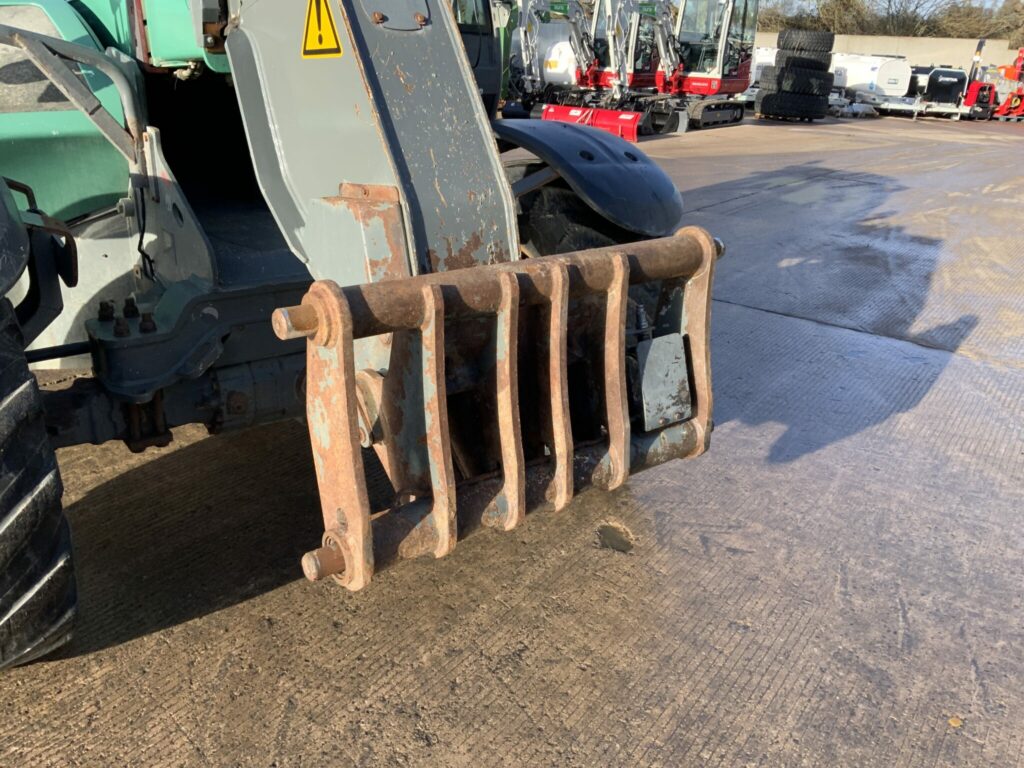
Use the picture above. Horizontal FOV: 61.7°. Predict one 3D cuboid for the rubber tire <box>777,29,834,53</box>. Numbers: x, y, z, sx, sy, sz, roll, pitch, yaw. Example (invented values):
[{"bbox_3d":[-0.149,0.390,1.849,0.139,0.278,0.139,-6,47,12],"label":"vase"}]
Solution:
[{"bbox_3d":[6.955,-8.121,20.308,1.250,0.455,1.250,3,22,0],"label":"rubber tire"}]

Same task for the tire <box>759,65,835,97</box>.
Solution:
[{"bbox_3d":[6.854,-7.293,20.646,1.650,0.555,1.650,3,22,0],"label":"tire"}]

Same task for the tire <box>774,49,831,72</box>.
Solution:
[{"bbox_3d":[6.963,-7.700,20.479,1.250,0.455,1.250,3,22,0],"label":"tire"}]

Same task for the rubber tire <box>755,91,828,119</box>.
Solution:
[{"bbox_3d":[6.805,-6.809,20.844,1.650,0.555,1.650,3,22,0],"label":"rubber tire"}]

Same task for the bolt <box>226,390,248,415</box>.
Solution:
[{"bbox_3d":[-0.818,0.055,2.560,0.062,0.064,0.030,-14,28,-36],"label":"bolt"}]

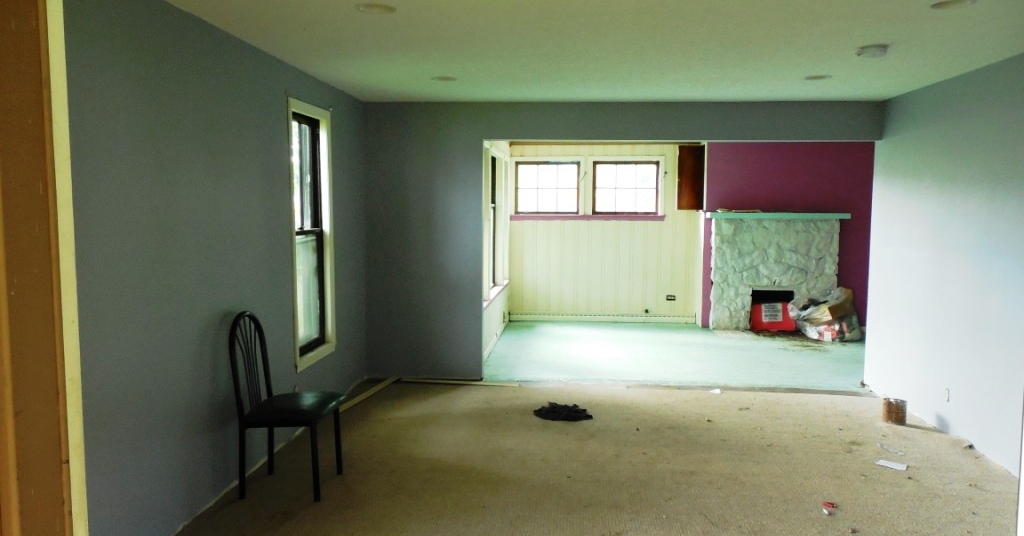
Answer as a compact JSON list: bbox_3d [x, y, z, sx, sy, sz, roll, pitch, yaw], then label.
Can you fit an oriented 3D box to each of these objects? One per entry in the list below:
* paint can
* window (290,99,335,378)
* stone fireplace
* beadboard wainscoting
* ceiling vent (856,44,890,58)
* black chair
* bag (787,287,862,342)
[{"bbox_3d":[2.772,1.014,5.351,0.166,0.177,0.166,1,5,3],"label":"paint can"},{"bbox_3d":[-1.380,-0.241,5.164,0.087,1.778,0.869,1,5,3],"label":"window"},{"bbox_3d":[3.193,0.052,8.992,1.659,1.425,0.284,1,5,3],"label":"stone fireplace"},{"bbox_3d":[1.158,-0.439,9.431,2.402,2.307,0.055,1,5,3],"label":"beadboard wainscoting"},{"bbox_3d":[1.967,-1.176,4.041,0.152,0.049,0.152,1,5,3],"label":"ceiling vent"},{"bbox_3d":[-1.204,0.720,4.034,0.537,0.975,0.442,1,5,3],"label":"black chair"},{"bbox_3d":[3.618,0.510,8.619,0.806,0.585,0.537,1,5,3],"label":"bag"}]

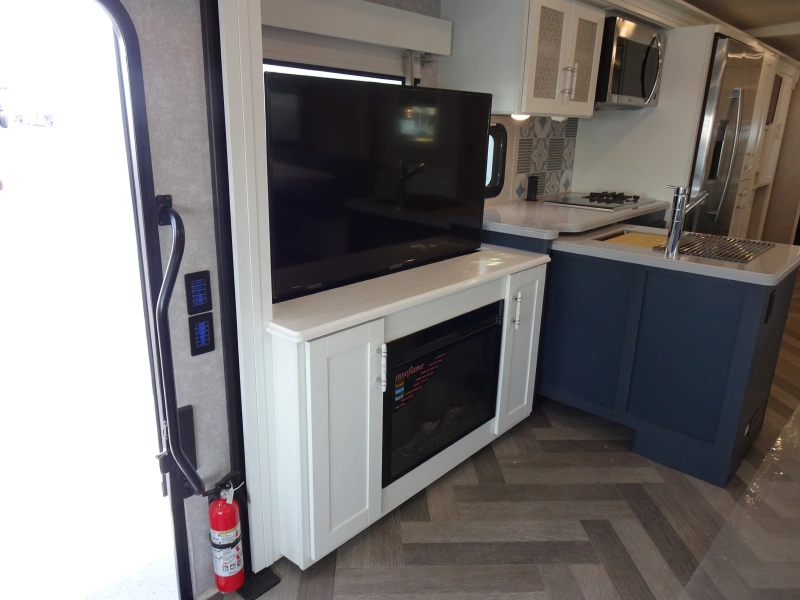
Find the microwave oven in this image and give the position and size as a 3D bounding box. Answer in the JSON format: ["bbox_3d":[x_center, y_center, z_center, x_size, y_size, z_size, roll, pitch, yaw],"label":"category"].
[{"bbox_3d":[1.219,-1.360,3.276,0.433,0.420,0.760,16,23,40],"label":"microwave oven"}]

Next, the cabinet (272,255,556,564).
[{"bbox_3d":[-0.038,0.244,2.221,0.650,0.768,1.361,16,23,40],"label":"cabinet"}]

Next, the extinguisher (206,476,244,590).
[{"bbox_3d":[-0.487,0.649,1.550,0.086,0.335,0.114,16,23,40],"label":"extinguisher"}]

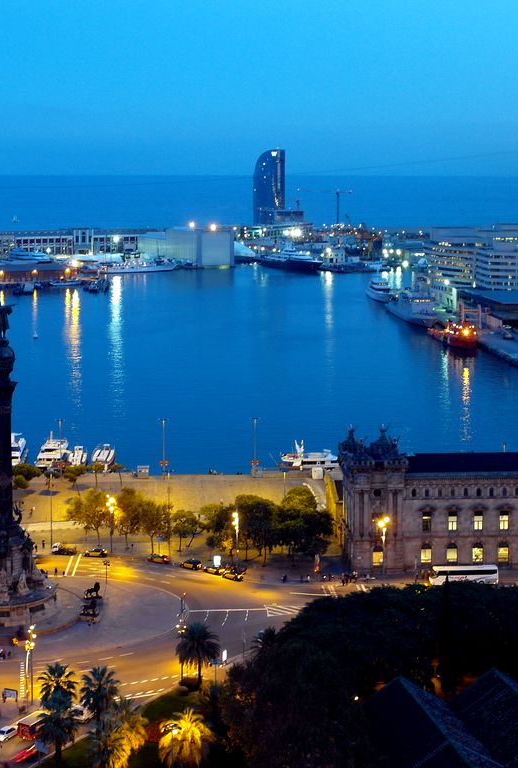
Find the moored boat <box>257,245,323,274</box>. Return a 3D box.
[{"bbox_3d":[26.760,-105.690,1033.520,14.000,20.000,88.000,-5,11,-28],"label":"moored boat"}]

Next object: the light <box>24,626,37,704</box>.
[{"bbox_3d":[-35.910,43.890,194.230,2.000,13.210,2.000,0,10,0],"label":"light"}]

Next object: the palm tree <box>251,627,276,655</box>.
[{"bbox_3d":[1.580,44.270,204.790,6.200,9.040,6.200,0,10,0],"label":"palm tree"}]

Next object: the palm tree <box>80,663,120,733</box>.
[{"bbox_3d":[-23.689,47.137,184.125,6.205,11.524,6.205,0,10,0],"label":"palm tree"}]

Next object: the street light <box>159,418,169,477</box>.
[{"bbox_3d":[-24.650,16.410,324.770,2.500,15.700,0.800,-1,10,-6],"label":"street light"}]

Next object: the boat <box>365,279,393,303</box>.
[{"bbox_3d":[74.890,-60.170,790.940,11.000,13.000,40.000,-1,10,-8],"label":"boat"}]

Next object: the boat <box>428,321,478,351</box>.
[{"bbox_3d":[97.130,-27.940,627.300,13.500,12.000,54.000,0,10,-4],"label":"boat"}]

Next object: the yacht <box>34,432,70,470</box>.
[{"bbox_3d":[-60.085,18.904,370.055,6.796,11.032,22.655,0,10,2],"label":"yacht"}]

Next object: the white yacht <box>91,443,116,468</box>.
[{"bbox_3d":[-43.280,19.740,346.660,6.200,6.000,18.000,0,10,-3],"label":"white yacht"}]

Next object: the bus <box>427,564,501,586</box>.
[{"bbox_3d":[39.380,37.120,239.510,12.900,3.600,2.550,-1,10,-4],"label":"bus"}]

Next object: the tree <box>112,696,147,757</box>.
[{"bbox_3d":[-18.686,49.250,177.074,5.713,9.752,5.713,0,10,0],"label":"tree"}]

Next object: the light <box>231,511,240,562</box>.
[{"bbox_3d":[-4.880,32.530,263.110,1.600,12.300,1.600,0,10,0],"label":"light"}]

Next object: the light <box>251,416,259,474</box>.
[{"bbox_3d":[-1.084,17.590,351.839,1.674,16.844,2.167,0,10,0],"label":"light"}]

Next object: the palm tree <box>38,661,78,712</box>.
[{"bbox_3d":[-28.480,46.230,174.390,6.000,15.380,6.000,0,10,0],"label":"palm tree"}]

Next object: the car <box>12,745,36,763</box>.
[{"bbox_3d":[-31.860,50.200,168.800,1.800,1.500,4.300,6,11,29],"label":"car"}]

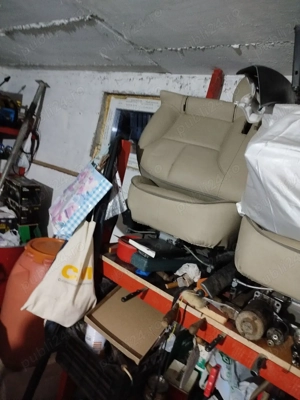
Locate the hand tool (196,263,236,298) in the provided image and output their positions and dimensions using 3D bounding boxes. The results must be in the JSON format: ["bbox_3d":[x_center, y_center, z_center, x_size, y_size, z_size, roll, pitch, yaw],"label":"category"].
[{"bbox_3d":[0.292,0.334,1.158,0.255,0.075,0.075,-20,29,-39],"label":"hand tool"}]

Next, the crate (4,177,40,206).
[{"bbox_3d":[-1.149,-0.076,2.517,0.280,0.180,0.175,19,12,34],"label":"crate"}]

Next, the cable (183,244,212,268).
[{"bbox_3d":[0.192,0.234,1.155,0.142,0.030,0.030,39,22,29],"label":"cable"}]

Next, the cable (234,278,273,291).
[{"bbox_3d":[0.372,0.309,0.999,0.130,0.020,0.025,5,3,36],"label":"cable"}]

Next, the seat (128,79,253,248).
[{"bbox_3d":[0.249,-0.171,1.425,0.540,0.740,0.530,16,10,20],"label":"seat"}]

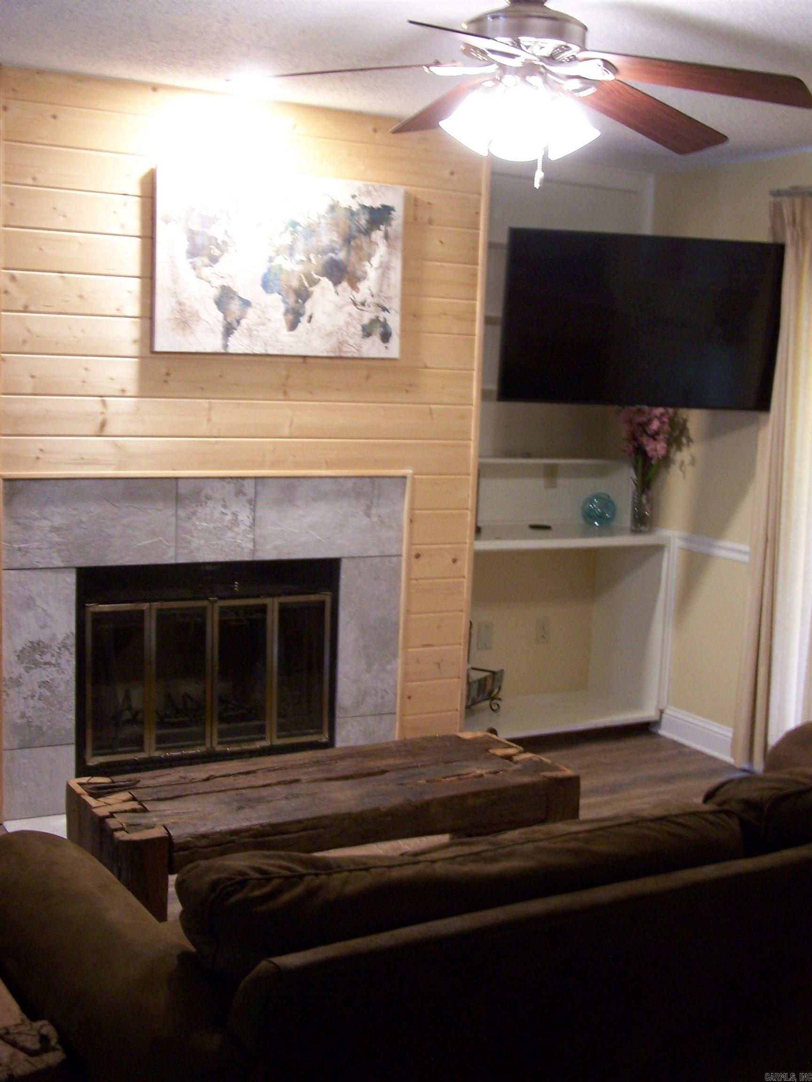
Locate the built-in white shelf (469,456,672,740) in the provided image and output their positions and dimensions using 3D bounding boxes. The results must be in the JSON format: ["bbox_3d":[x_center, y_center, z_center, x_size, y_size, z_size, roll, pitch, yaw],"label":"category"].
[{"bbox_3d":[0.585,0.225,5.410,1.030,1.163,0.525,-2,9,-28],"label":"built-in white shelf"}]

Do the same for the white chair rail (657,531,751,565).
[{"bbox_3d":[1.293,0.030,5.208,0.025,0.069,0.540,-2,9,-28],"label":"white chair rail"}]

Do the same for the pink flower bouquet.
[{"bbox_3d":[1.048,-0.335,5.374,0.270,0.594,0.260,2,8,0],"label":"pink flower bouquet"}]

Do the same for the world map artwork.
[{"bbox_3d":[-0.430,-0.953,4.356,0.916,0.607,0.037,-2,9,-28],"label":"world map artwork"}]

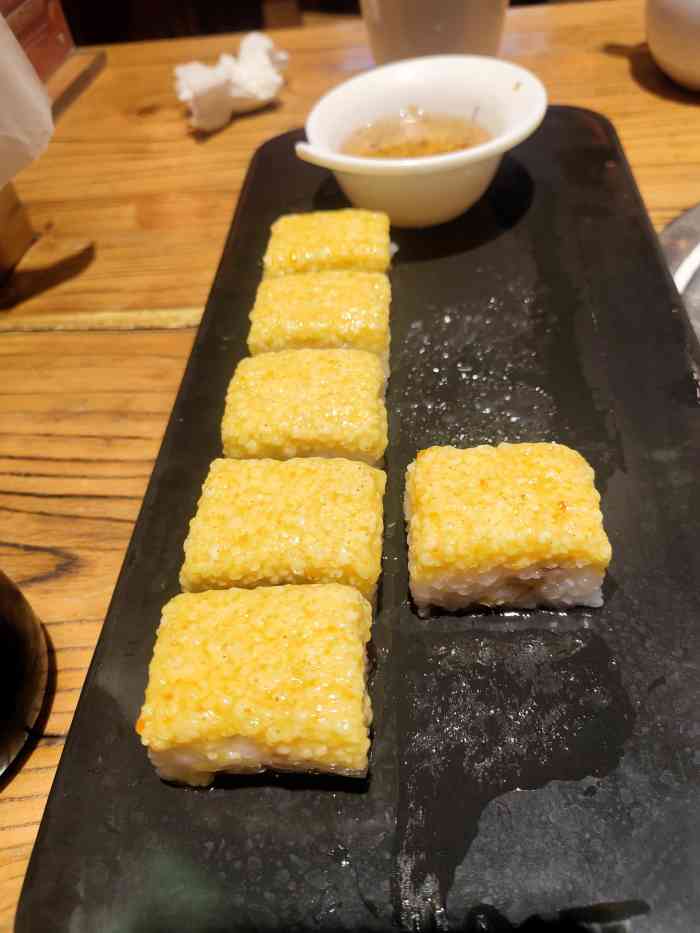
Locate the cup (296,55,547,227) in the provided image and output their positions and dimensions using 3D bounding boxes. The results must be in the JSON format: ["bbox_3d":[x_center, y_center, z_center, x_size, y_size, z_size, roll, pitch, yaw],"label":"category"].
[{"bbox_3d":[0.027,-0.116,0.259,0.086,0.034,0.085,-1,52,8],"label":"cup"}]

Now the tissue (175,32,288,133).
[{"bbox_3d":[-0.058,-0.198,0.355,0.053,0.030,0.041,-1,52,8],"label":"tissue"}]

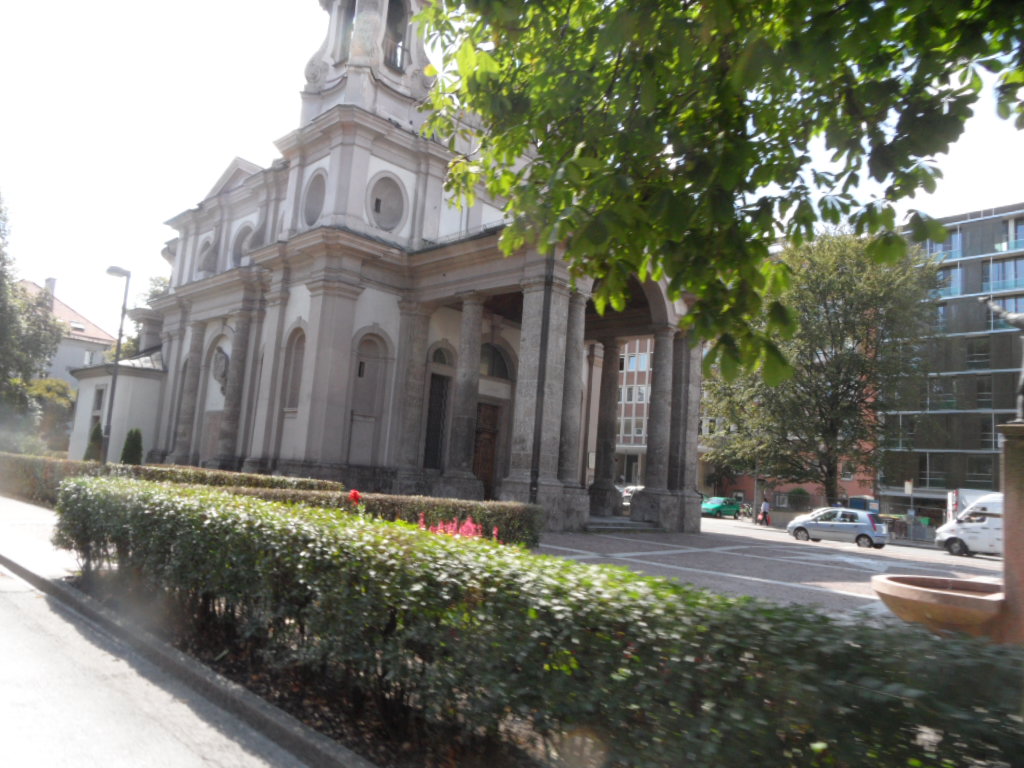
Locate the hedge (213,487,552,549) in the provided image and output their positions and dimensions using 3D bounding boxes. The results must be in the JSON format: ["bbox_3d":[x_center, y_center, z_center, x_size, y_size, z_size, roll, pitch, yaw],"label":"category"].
[{"bbox_3d":[-2.821,3.158,16.446,7.800,1.070,0.950,9,-8,-32],"label":"hedge"}]

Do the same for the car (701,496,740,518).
[{"bbox_3d":[14.204,8.495,49.261,1.690,1.470,3.950,-3,-10,45],"label":"car"}]

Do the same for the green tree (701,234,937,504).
[{"bbox_3d":[19.371,-0.379,44.575,13.200,18.470,13.200,-3,-10,45],"label":"green tree"}]

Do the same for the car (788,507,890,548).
[{"bbox_3d":[13.518,5.886,29.626,3.860,1.480,1.670,-2,-10,42],"label":"car"}]

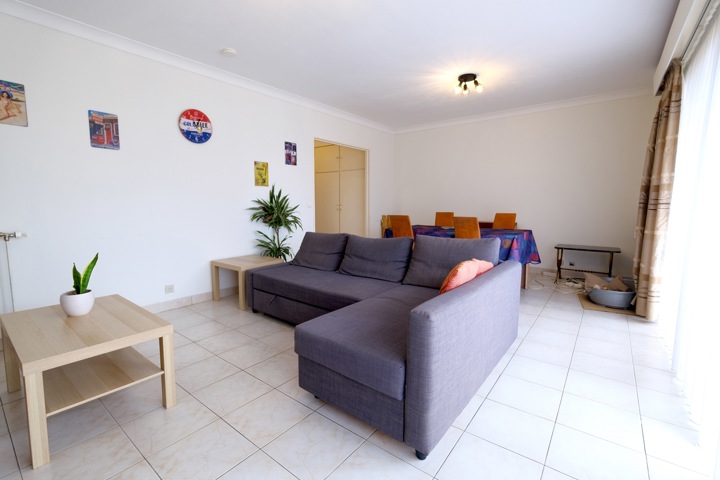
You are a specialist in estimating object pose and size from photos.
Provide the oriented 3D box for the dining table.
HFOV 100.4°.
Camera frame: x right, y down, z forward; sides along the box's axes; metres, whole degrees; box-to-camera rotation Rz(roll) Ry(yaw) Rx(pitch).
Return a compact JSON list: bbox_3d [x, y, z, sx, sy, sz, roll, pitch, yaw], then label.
[{"bbox_3d":[1.292,0.237,3.967,1.680,0.760,1.020,5,8,38],"label":"dining table"}]

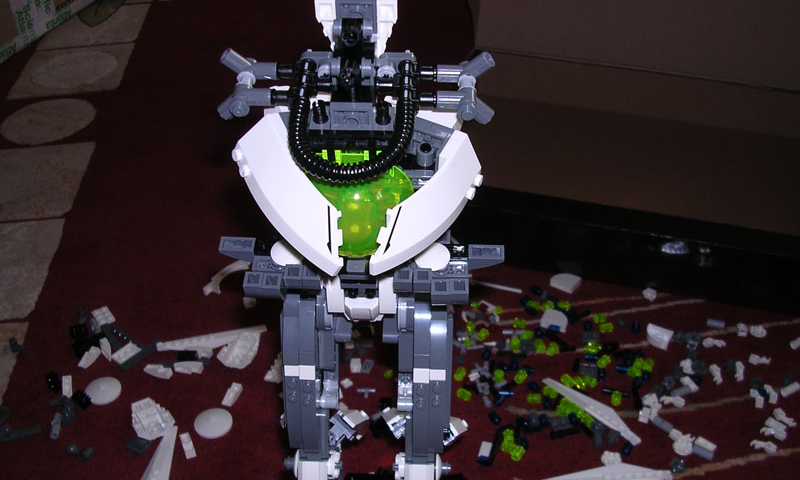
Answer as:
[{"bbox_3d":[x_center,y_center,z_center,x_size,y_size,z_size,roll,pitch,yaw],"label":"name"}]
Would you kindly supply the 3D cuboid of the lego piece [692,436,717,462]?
[{"bbox_3d":[0.238,0.163,0.686,0.016,0.009,0.015,25,44,31],"label":"lego piece"}]

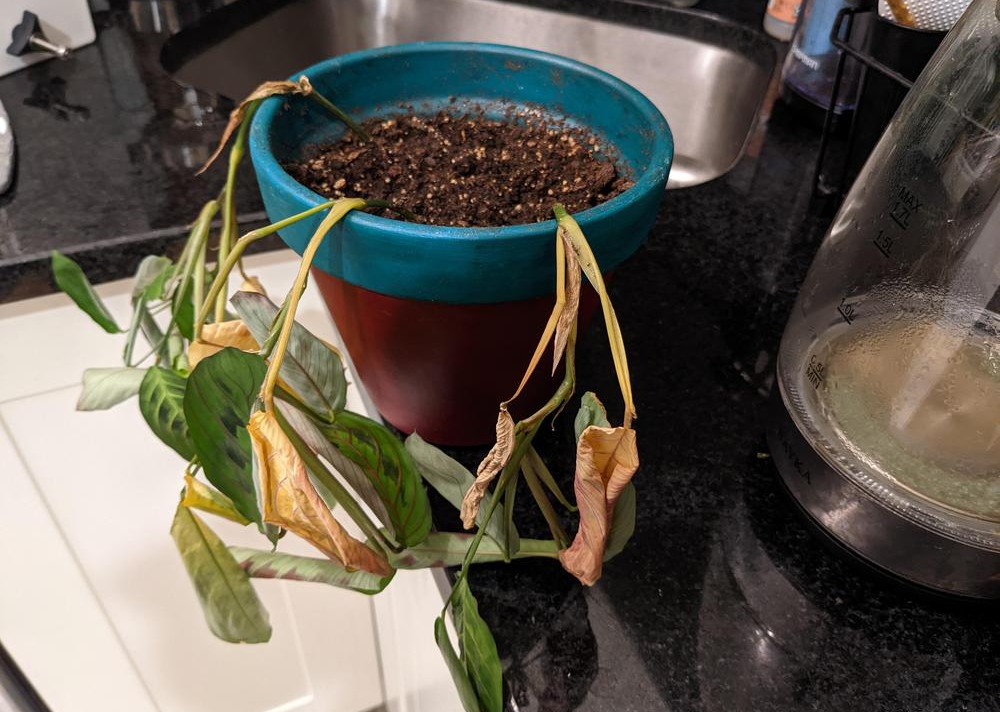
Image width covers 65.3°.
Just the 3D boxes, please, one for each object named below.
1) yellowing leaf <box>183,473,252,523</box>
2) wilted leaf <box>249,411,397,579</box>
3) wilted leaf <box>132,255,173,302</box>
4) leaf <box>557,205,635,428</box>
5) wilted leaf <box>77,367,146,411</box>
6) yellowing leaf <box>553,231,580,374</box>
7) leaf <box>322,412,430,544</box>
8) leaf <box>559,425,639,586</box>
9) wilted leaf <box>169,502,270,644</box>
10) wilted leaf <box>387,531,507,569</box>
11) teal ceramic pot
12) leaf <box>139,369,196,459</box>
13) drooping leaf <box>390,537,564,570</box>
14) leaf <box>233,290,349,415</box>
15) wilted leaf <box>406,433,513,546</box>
[{"bbox_3d":[-0.119,0.061,0.329,0.031,0.030,0.017,6,42,2],"label":"yellowing leaf"},{"bbox_3d":[-0.066,0.053,0.285,0.059,0.072,0.023,19,44,15],"label":"wilted leaf"},{"bbox_3d":[-0.177,-0.039,0.396,0.018,0.024,0.014,13,14,-25],"label":"wilted leaf"},{"bbox_3d":[0.029,-0.015,0.259,0.022,0.047,0.066,-6,43,-11],"label":"leaf"},{"bbox_3d":[-0.174,0.014,0.351,0.037,0.021,0.017,-8,43,-13],"label":"wilted leaf"},{"bbox_3d":[0.025,-0.020,0.297,0.010,0.061,0.009,2,32,5],"label":"yellowing leaf"},{"bbox_3d":[-0.057,0.058,0.363,0.028,0.073,0.013,-29,17,-12],"label":"leaf"},{"bbox_3d":[0.036,0.051,0.269,0.027,0.074,0.028,-17,46,-22],"label":"leaf"},{"bbox_3d":[-0.139,0.109,0.389,0.026,0.086,0.012,-25,31,-24],"label":"wilted leaf"},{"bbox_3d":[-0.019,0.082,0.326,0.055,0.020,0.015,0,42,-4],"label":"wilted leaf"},{"bbox_3d":[-0.019,-0.044,0.393,0.179,0.156,0.179,2,42,-2],"label":"teal ceramic pot"},{"bbox_3d":[-0.167,0.028,0.398,0.028,0.054,0.012,-23,32,-22],"label":"leaf"},{"bbox_3d":[-0.011,0.091,0.357,0.074,0.012,0.016,-1,43,-4],"label":"drooping leaf"},{"bbox_3d":[-0.095,-0.001,0.359,0.026,0.066,0.012,-37,14,-12],"label":"leaf"},{"bbox_3d":[-0.020,0.065,0.377,0.021,0.012,0.076,-29,59,-31],"label":"wilted leaf"}]

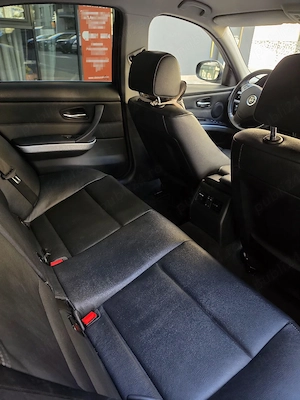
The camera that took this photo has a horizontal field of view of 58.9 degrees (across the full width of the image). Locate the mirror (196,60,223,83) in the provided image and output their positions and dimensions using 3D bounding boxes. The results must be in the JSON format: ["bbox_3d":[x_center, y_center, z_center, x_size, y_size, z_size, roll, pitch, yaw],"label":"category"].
[{"bbox_3d":[0.460,-0.993,2.055,0.120,0.155,0.220,-18,32,-39],"label":"mirror"}]

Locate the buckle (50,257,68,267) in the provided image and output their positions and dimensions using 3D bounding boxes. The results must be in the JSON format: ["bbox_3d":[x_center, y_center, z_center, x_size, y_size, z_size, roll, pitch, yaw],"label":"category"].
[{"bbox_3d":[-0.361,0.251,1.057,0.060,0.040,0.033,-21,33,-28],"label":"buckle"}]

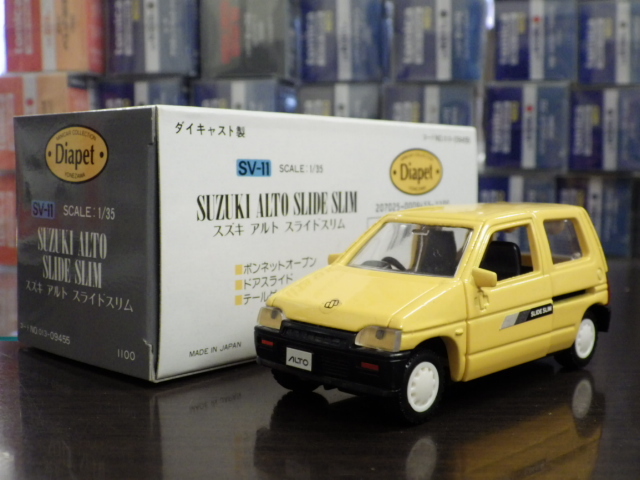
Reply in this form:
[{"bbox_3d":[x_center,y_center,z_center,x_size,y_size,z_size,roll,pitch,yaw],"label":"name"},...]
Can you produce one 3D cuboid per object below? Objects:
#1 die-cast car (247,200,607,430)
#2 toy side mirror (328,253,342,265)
[{"bbox_3d":[0.030,0.013,0.218,0.047,0.041,0.092,6,8,44],"label":"die-cast car"},{"bbox_3d":[0.004,0.005,0.221,0.005,0.004,0.002,6,8,44],"label":"toy side mirror"}]

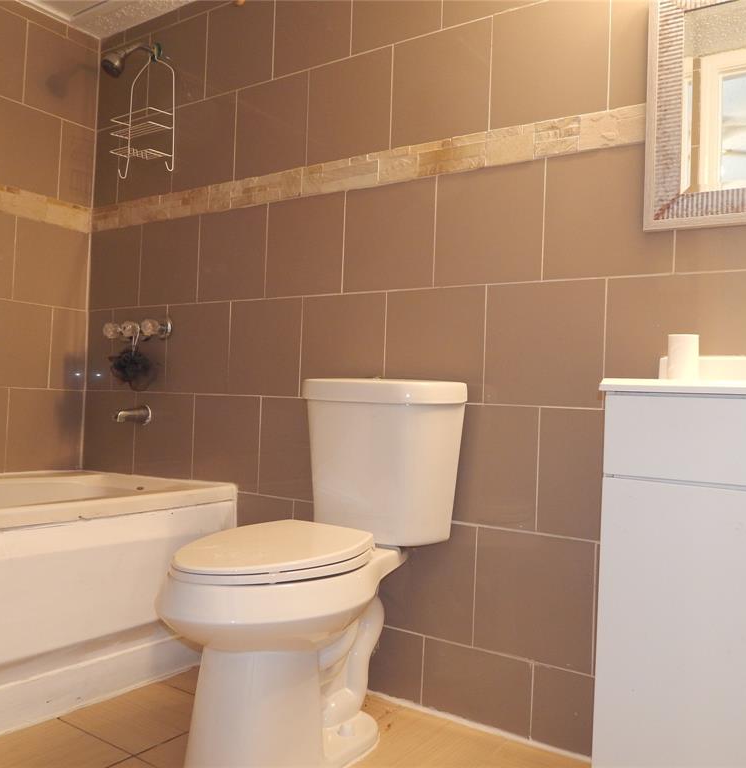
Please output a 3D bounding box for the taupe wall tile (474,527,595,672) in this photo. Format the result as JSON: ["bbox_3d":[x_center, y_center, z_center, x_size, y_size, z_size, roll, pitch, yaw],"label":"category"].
[{"bbox_3d":[0.387,0.510,1.773,0.299,0.304,0.010,1,-2,34],"label":"taupe wall tile"}]

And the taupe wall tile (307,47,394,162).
[{"bbox_3d":[-0.069,-0.801,2.155,0.300,0.296,0.010,1,-1,34],"label":"taupe wall tile"}]

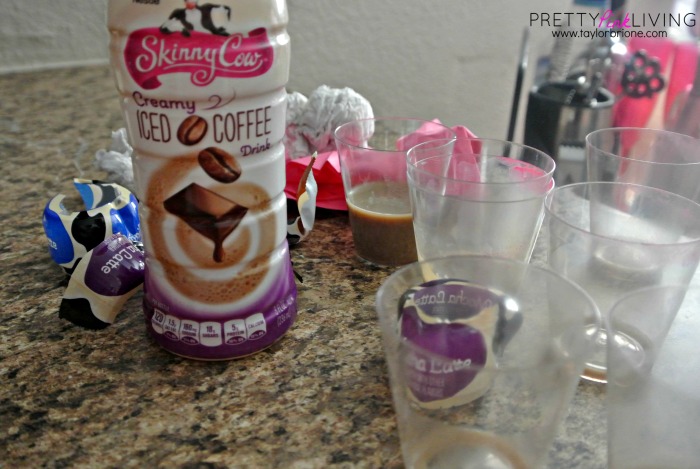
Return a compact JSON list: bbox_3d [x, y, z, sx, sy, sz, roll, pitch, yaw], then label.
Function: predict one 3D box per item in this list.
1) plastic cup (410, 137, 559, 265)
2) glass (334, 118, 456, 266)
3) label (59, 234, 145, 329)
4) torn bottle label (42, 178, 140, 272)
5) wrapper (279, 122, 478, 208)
[{"bbox_3d":[0.045,0.001,0.255,0.051,0.060,0.051,1,24,0],"label":"plastic cup"},{"bbox_3d":[0.018,-0.018,0.303,0.051,0.053,0.051,1,24,0],"label":"glass"},{"bbox_3d":[-0.086,0.014,0.260,0.038,0.028,0.031,7,25,14],"label":"label"},{"bbox_3d":[-0.111,-0.005,0.296,0.041,0.032,0.037,-7,26,-18],"label":"torn bottle label"},{"bbox_3d":[0.014,-0.038,0.374,0.114,0.033,0.076,1,24,0],"label":"wrapper"}]

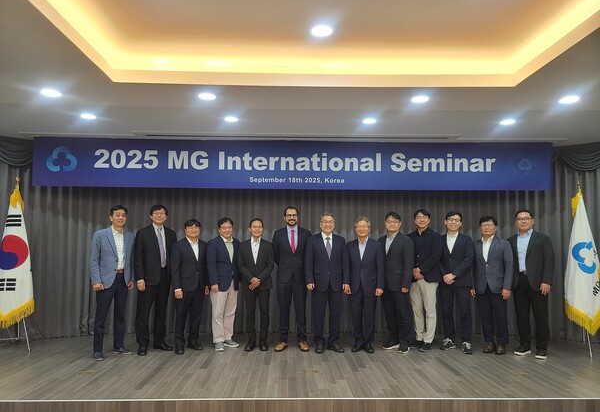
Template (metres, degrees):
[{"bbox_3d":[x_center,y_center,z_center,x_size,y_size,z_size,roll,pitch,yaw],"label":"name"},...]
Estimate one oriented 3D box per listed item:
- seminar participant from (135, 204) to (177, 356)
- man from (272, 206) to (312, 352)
[{"bbox_3d":[-1.803,0.873,5.628,0.530,1.817,0.350,5,-7,-40],"label":"seminar participant"},{"bbox_3d":[-0.095,0.901,5.729,0.510,1.796,0.320,1,-5,-4],"label":"man"}]

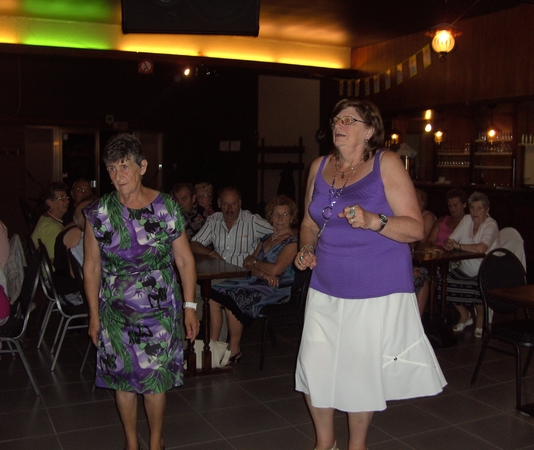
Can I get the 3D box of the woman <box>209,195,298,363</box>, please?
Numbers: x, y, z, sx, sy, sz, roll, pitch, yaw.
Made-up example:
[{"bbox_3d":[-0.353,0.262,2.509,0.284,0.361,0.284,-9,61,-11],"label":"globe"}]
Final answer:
[{"bbox_3d":[-0.054,0.390,4.649,0.780,1.220,0.520,-3,6,-35],"label":"woman"}]

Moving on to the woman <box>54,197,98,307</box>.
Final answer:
[{"bbox_3d":[-1.204,0.382,4.669,0.750,1.210,0.500,-2,5,-23],"label":"woman"}]

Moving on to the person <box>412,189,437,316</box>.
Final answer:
[{"bbox_3d":[1.458,0.265,6.193,0.750,1.240,0.500,-4,6,-41],"label":"person"}]

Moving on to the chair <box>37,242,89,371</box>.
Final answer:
[{"bbox_3d":[-1.365,0.545,4.623,0.550,0.890,0.450,-1,5,-20],"label":"chair"}]

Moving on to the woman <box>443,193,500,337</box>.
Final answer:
[{"bbox_3d":[1.787,0.326,5.495,0.750,1.240,0.520,-2,6,-32],"label":"woman"}]

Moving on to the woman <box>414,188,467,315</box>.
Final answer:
[{"bbox_3d":[1.617,0.284,5.923,0.750,1.250,0.500,-3,6,-37],"label":"woman"}]

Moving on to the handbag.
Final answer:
[{"bbox_3d":[-0.429,0.893,4.531,0.350,0.230,0.150,-1,5,-20],"label":"handbag"}]

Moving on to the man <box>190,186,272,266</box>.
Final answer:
[{"bbox_3d":[-0.283,0.327,5.015,0.620,1.280,0.750,2,5,14],"label":"man"}]

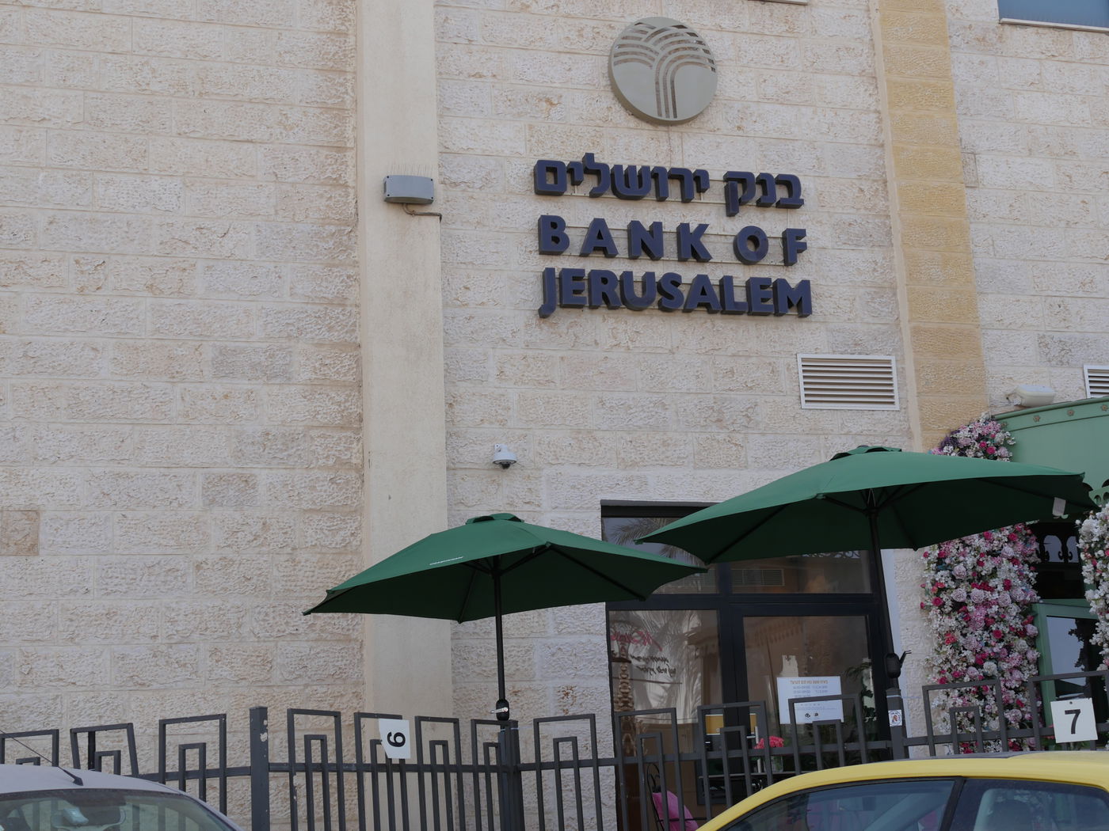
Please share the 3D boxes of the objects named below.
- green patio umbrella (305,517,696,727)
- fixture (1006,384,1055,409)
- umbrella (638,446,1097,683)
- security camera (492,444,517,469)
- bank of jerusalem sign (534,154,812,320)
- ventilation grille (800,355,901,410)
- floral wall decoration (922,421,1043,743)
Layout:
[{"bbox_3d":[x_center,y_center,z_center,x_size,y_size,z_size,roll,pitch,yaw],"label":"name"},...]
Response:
[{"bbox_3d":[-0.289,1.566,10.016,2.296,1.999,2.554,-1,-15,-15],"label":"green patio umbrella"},{"bbox_3d":[3.929,-0.152,13.672,0.308,0.224,0.250,1,-13,-16],"label":"fixture"},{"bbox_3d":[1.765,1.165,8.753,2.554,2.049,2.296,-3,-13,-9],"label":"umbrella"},{"bbox_3d":[-0.369,0.300,12.325,0.188,0.211,0.210,1,-13,-16],"label":"security camera"},{"bbox_3d":[0.946,-1.371,13.142,2.236,1.334,0.140,1,-13,-16],"label":"bank of jerusalem sign"},{"bbox_3d":[2.356,-0.261,13.352,0.855,0.445,0.060,1,-13,-16],"label":"ventilation grille"},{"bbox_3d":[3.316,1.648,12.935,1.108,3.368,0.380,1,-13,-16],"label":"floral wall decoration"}]

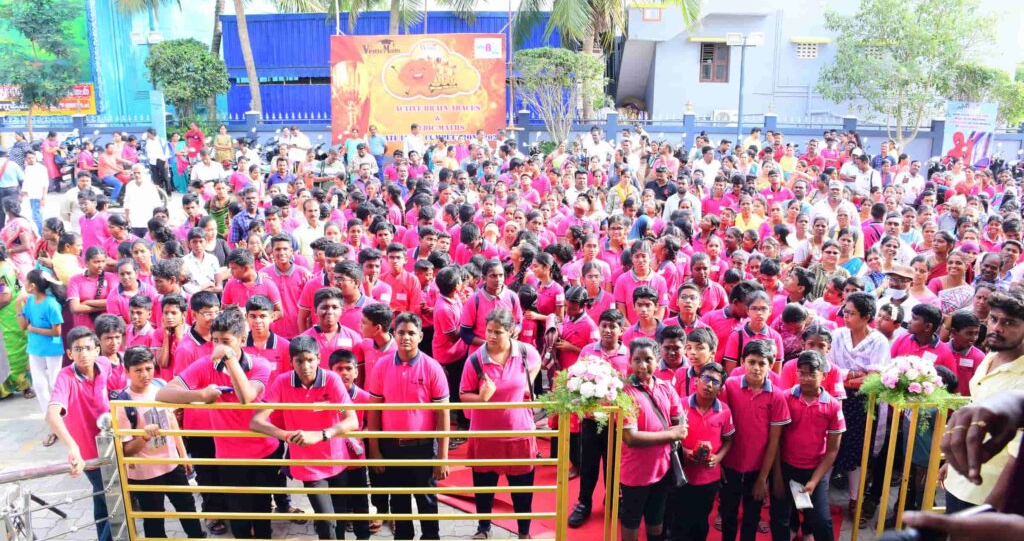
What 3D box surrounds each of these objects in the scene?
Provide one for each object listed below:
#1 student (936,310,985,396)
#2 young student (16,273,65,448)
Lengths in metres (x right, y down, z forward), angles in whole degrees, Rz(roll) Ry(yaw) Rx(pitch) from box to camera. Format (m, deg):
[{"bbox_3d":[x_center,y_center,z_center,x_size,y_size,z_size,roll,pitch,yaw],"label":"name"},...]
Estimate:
[{"bbox_3d":[2.820,0.954,4.979,0.420,1.460,0.300,-2,14,-8],"label":"student"},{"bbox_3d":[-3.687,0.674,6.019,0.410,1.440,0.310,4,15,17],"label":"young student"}]

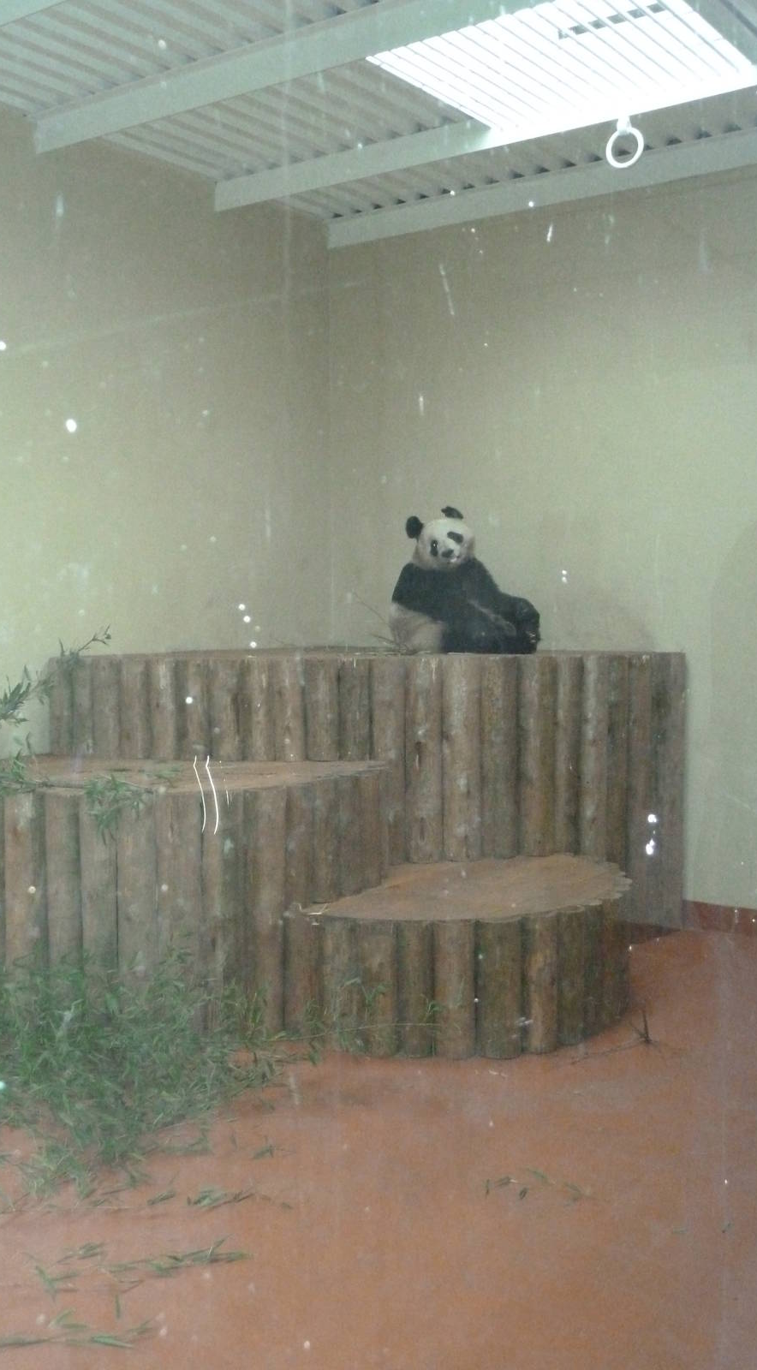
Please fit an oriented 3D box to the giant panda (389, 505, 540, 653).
[{"bbox_3d":[0.450,-0.560,6.750,0.760,0.770,0.580,3,4,38],"label":"giant panda"}]

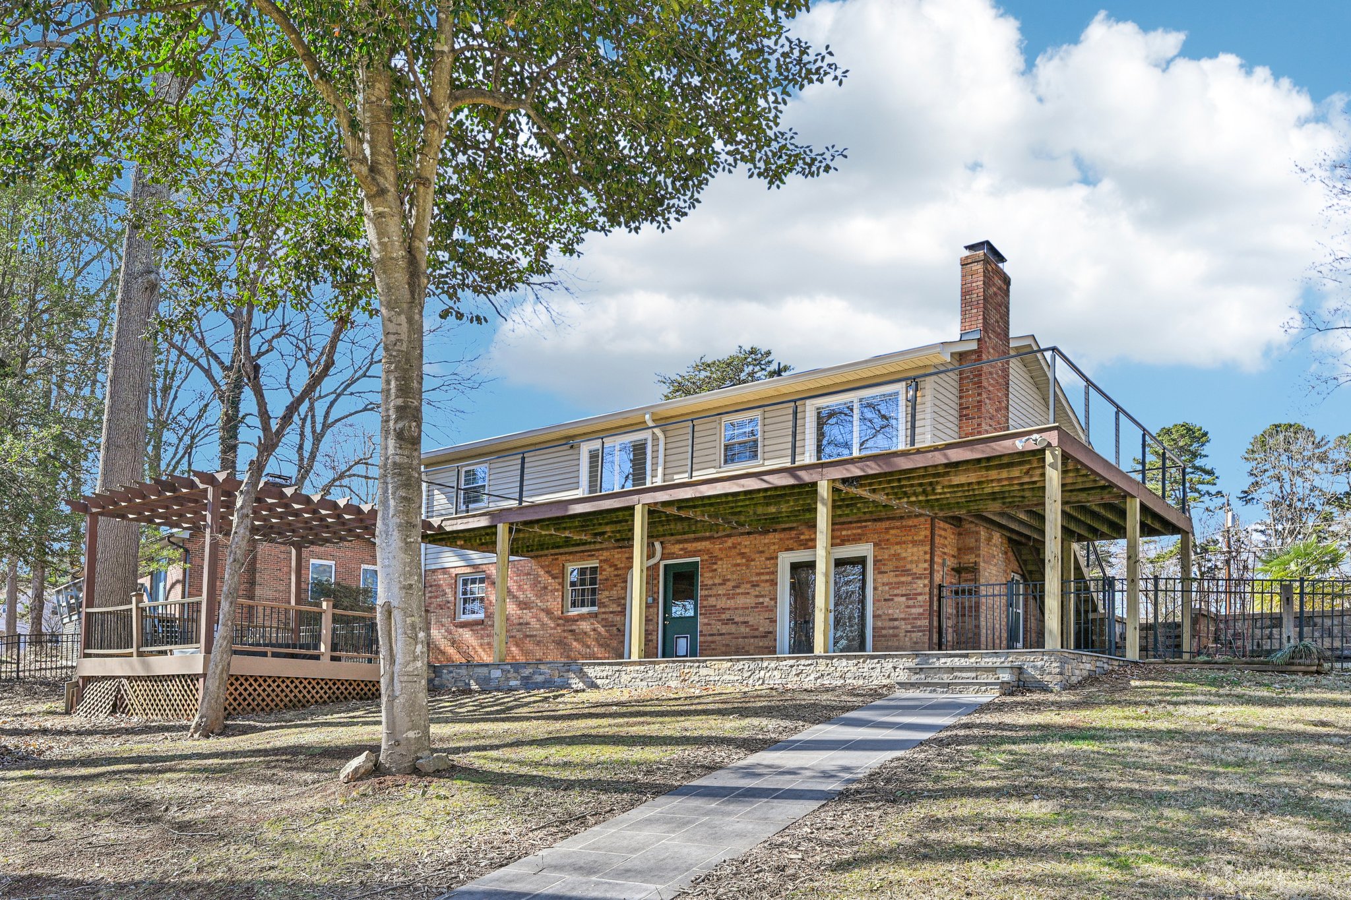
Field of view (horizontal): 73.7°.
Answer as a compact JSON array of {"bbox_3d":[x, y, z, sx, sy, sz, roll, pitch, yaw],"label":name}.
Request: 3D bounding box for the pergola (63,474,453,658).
[{"bbox_3d":[-7.988,2.617,17.565,5.300,2.900,4.750,-10,-17,39],"label":"pergola"}]

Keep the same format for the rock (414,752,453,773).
[{"bbox_3d":[-2.273,2.944,8.469,0.370,0.190,0.280,4,-13,-14],"label":"rock"}]

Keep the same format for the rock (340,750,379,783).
[{"bbox_3d":[-2.892,2.894,8.240,0.350,0.280,0.280,5,-14,-18],"label":"rock"}]

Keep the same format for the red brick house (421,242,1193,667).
[{"bbox_3d":[2.186,0.929,21.364,17.100,7.900,12.200,-10,-17,39],"label":"red brick house"}]

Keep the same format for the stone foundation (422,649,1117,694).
[{"bbox_3d":[0.909,3.748,15.264,12.000,0.550,3.750,-10,-17,39],"label":"stone foundation"}]

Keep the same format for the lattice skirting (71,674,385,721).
[{"bbox_3d":[-7.931,4.571,16.957,5.100,0.640,4.100,-10,-17,39],"label":"lattice skirting"}]

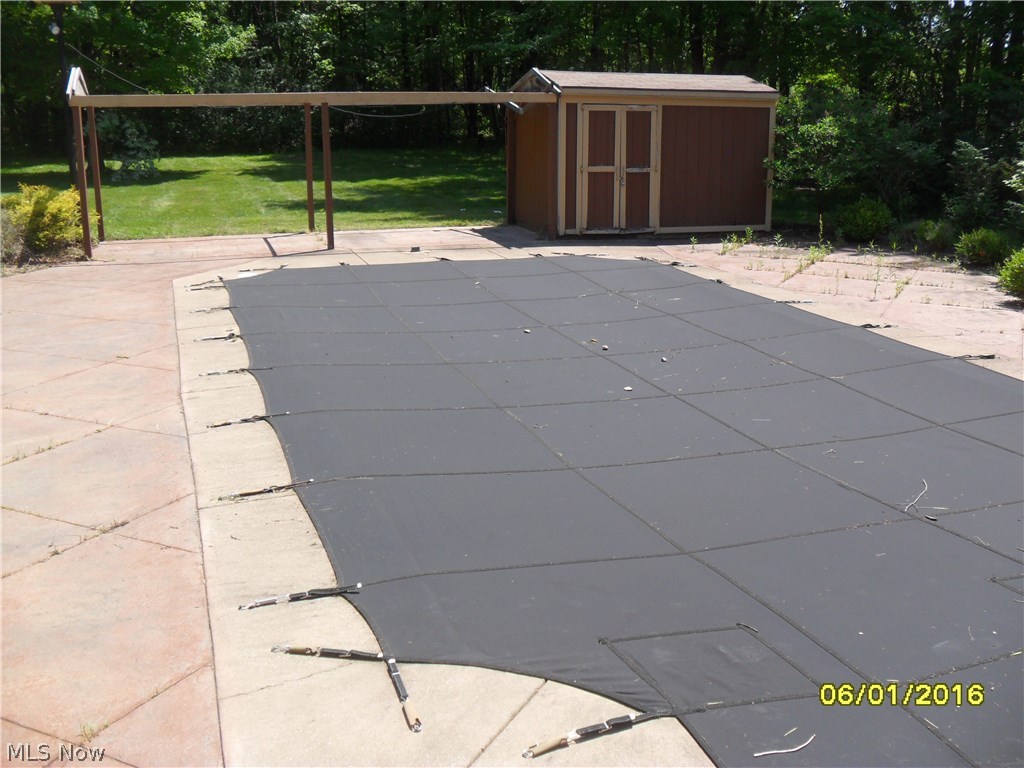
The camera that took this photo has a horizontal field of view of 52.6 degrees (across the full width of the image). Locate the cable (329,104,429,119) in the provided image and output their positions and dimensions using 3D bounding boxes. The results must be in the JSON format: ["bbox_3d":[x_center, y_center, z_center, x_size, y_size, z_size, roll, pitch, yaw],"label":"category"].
[{"bbox_3d":[-1.977,-4.066,15.450,1.500,0.200,0.050,-4,16,-16],"label":"cable"}]

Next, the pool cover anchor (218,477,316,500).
[{"bbox_3d":[-1.353,0.588,5.754,0.521,0.042,0.045,-8,17,-28],"label":"pool cover anchor"}]

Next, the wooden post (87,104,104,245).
[{"bbox_3d":[-6.365,-3.240,15.862,0.095,2.050,0.095,-4,16,-16],"label":"wooden post"}]

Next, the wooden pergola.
[{"bbox_3d":[-2.906,-3.510,15.974,6.950,2.560,2.350,-4,16,-16],"label":"wooden pergola"}]

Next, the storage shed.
[{"bbox_3d":[2.146,-3.968,17.586,3.830,2.600,2.520,-4,16,-16],"label":"storage shed"}]

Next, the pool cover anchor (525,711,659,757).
[{"bbox_3d":[0.283,1.195,3.532,0.535,0.042,0.045,-7,17,-24],"label":"pool cover anchor"}]

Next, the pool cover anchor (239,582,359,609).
[{"bbox_3d":[-0.918,0.928,4.509,0.517,0.042,0.045,-6,16,-20],"label":"pool cover anchor"}]

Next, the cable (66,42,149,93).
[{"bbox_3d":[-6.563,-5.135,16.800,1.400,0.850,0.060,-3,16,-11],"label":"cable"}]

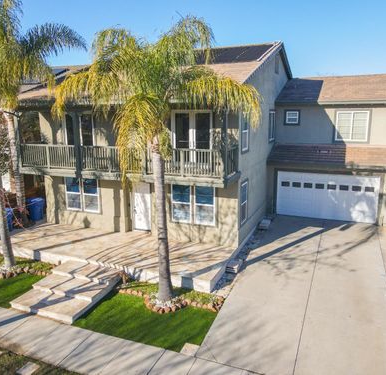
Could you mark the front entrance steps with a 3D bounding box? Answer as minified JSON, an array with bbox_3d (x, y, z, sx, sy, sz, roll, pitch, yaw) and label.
[{"bbox_3d":[-3.906,3.196,11.031,2.400,0.470,2.500,4,13,23],"label":"front entrance steps"}]

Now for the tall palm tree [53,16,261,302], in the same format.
[{"bbox_3d":[-0.944,-0.459,9.665,5.200,7.750,5.000,4,13,23],"label":"tall palm tree"}]

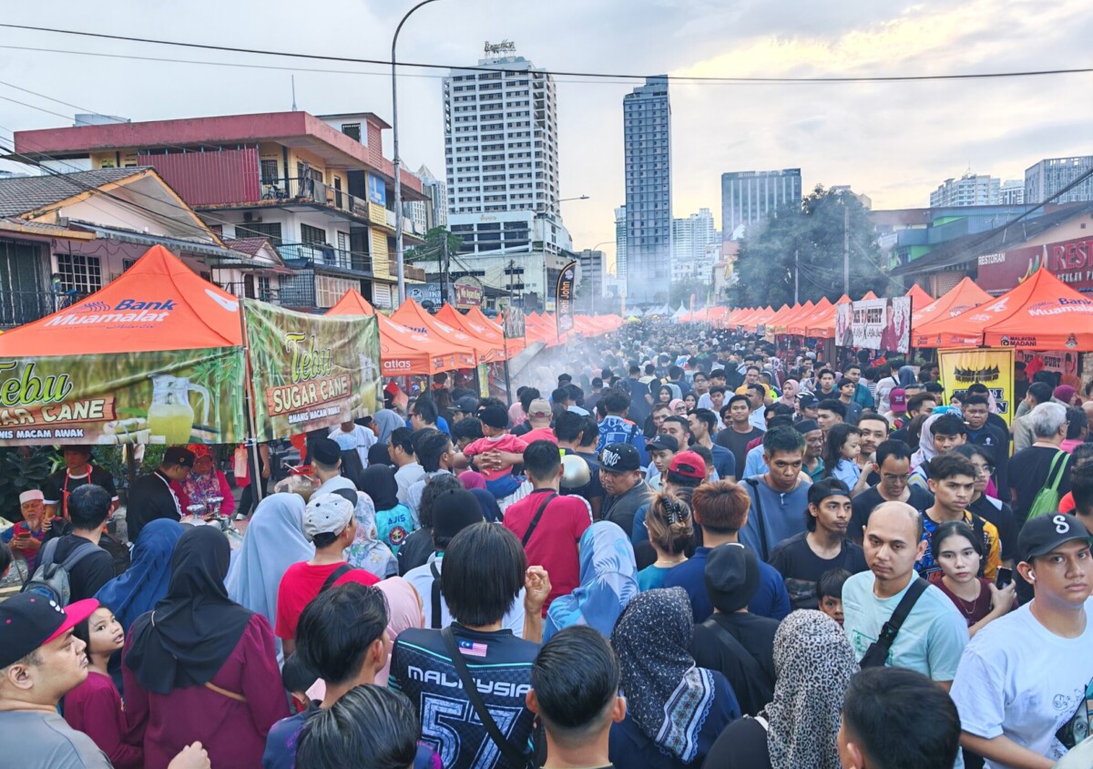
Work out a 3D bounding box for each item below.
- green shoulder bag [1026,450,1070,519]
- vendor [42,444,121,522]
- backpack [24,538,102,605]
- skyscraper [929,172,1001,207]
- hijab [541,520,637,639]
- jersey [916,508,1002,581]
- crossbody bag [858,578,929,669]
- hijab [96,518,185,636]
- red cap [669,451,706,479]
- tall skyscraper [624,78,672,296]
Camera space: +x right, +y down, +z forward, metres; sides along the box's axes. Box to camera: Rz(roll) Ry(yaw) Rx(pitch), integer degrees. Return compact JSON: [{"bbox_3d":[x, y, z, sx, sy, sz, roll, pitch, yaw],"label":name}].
[{"bbox_3d":[2.683,0.658,4.100,0.290,0.470,0.140,1,6,30],"label":"green shoulder bag"},{"bbox_3d":[-3.010,1.175,4.961,0.520,1.630,0.340,-3,5,-24],"label":"vendor"},{"bbox_3d":[-1.773,0.788,2.750,0.300,0.460,0.230,0,4,18],"label":"backpack"},{"bbox_3d":[239.717,-76.011,436.166,23.000,82.300,38.000,-1,4,4],"label":"skyscraper"},{"bbox_3d":[0.165,0.701,2.670,0.340,0.440,0.300,-5,6,-33],"label":"hijab"},{"bbox_3d":[1.676,0.826,3.130,0.450,0.640,0.270,0,5,18],"label":"jersey"},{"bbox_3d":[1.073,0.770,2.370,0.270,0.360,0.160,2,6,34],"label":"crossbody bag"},{"bbox_3d":[-1.532,0.748,2.900,0.350,0.480,0.330,1,5,27],"label":"hijab"},{"bbox_3d":[0.635,0.364,3.420,0.170,0.130,0.250,-1,5,10],"label":"red cap"},{"bbox_3d":[46.360,-78.963,341.739,18.500,109.300,22.000,0,4,12],"label":"tall skyscraper"}]

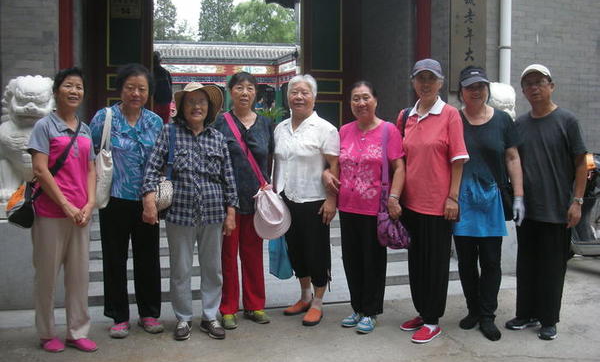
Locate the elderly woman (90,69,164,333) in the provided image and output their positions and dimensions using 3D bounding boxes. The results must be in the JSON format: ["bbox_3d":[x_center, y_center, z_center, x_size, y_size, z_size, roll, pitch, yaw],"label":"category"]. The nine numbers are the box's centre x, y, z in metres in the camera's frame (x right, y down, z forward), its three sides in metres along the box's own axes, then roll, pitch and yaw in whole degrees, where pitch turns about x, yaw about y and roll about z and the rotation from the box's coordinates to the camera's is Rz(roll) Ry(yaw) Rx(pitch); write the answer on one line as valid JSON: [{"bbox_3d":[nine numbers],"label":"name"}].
[{"bbox_3d":[-1.030,0.116,3.645,0.460,1.633,0.330,-1,5,-14],"label":"elderly woman"}]

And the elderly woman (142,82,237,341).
[{"bbox_3d":[-0.655,0.181,3.597,0.530,1.513,0.340,-1,5,-8],"label":"elderly woman"}]

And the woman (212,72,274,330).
[{"bbox_3d":[-0.348,0.119,3.834,0.430,1.591,0.310,-1,5,-6],"label":"woman"}]

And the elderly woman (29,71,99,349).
[{"bbox_3d":[-1.333,0.160,3.412,0.410,1.588,0.340,-2,6,-19],"label":"elderly woman"}]

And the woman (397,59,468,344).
[{"bbox_3d":[0.792,0.107,3.626,0.450,1.654,0.360,2,6,21],"label":"woman"}]

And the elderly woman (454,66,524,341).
[{"bbox_3d":[1.144,0.130,3.683,0.420,1.630,0.310,2,5,22],"label":"elderly woman"}]

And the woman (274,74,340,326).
[{"bbox_3d":[0.036,0.119,3.942,0.430,1.598,0.310,2,5,18],"label":"woman"}]

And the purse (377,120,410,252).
[{"bbox_3d":[0.573,0.031,3.716,0.200,0.775,0.180,1,5,12],"label":"purse"}]

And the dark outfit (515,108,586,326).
[{"bbox_3d":[1.528,0.234,3.716,0.430,1.359,0.270,3,5,26],"label":"dark outfit"}]

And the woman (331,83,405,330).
[{"bbox_3d":[0.411,0.157,3.807,0.440,1.548,0.310,1,5,13],"label":"woman"}]

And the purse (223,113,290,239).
[{"bbox_3d":[-0.273,-0.031,3.801,0.410,0.791,0.220,0,5,0],"label":"purse"}]

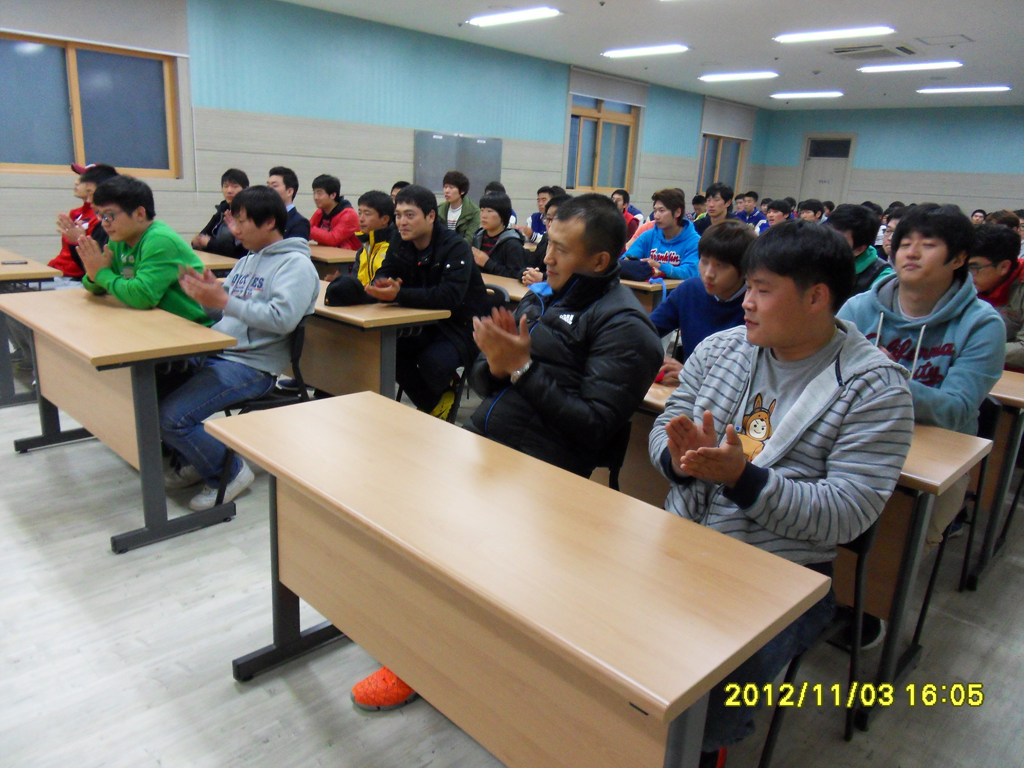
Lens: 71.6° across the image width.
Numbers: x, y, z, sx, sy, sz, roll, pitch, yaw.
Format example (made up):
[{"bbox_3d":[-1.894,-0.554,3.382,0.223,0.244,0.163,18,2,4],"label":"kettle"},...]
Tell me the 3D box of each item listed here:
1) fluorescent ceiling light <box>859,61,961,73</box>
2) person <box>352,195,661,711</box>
[{"bbox_3d":[4.909,-3.956,8.806,0.280,0.080,1.200,-13,22,-43],"label":"fluorescent ceiling light"},{"bbox_3d":[0.022,0.200,1.840,0.800,1.340,0.550,-9,20,-37],"label":"person"}]

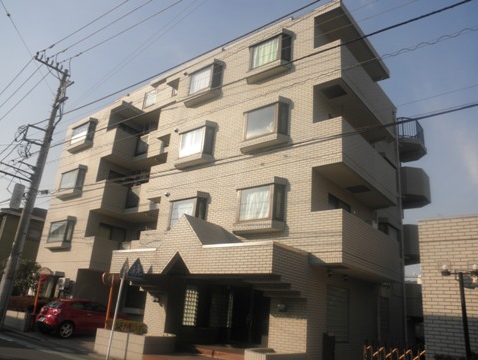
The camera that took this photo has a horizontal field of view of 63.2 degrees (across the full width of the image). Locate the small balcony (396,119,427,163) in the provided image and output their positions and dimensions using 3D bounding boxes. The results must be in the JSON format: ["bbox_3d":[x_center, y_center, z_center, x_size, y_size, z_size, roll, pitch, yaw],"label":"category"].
[{"bbox_3d":[8.636,-2.078,19.674,1.300,1.300,2.400,-11,-24,38],"label":"small balcony"}]

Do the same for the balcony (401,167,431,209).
[{"bbox_3d":[8.403,0.438,18.687,1.300,1.320,2.400,-11,-24,38],"label":"balcony"}]

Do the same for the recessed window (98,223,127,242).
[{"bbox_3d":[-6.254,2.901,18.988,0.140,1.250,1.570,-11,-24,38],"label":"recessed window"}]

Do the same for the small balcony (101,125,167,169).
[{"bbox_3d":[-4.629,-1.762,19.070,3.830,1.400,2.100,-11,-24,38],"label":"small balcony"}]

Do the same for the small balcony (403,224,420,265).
[{"bbox_3d":[7.978,3.013,18.094,1.950,1.340,2.700,-10,-22,37],"label":"small balcony"}]

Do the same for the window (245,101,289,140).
[{"bbox_3d":[0.875,-1.770,12.492,1.360,1.070,0.470,-11,-24,38],"label":"window"}]

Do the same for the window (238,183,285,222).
[{"bbox_3d":[0.608,0.751,11.627,1.360,1.050,0.500,-10,-22,37],"label":"window"}]

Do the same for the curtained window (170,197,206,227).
[{"bbox_3d":[-1.821,1.215,13.471,1.350,1.070,0.500,-10,-22,37],"label":"curtained window"}]

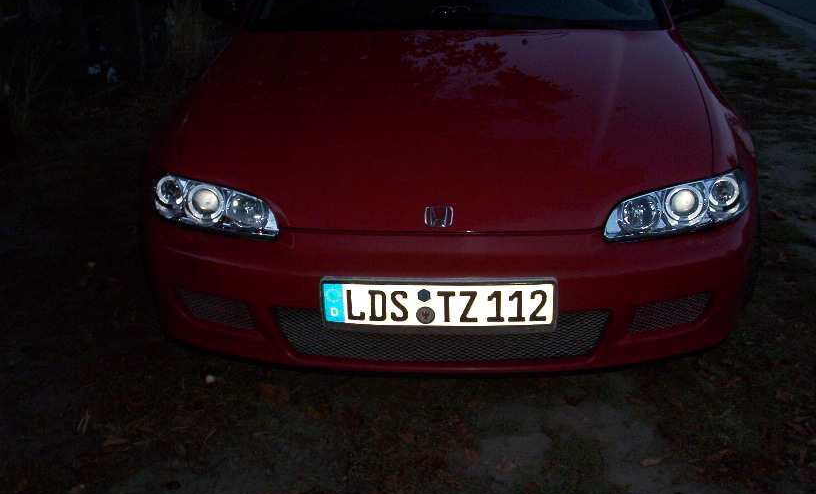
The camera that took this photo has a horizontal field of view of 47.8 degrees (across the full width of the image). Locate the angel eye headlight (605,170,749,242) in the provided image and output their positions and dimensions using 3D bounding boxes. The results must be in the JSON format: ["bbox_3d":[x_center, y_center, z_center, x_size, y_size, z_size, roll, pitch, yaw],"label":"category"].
[{"bbox_3d":[0.639,-0.105,2.166,0.385,0.125,0.280,0,22,5],"label":"angel eye headlight"}]

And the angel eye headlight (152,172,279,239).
[{"bbox_3d":[-0.478,-0.115,2.255,0.385,0.125,0.280,0,22,5],"label":"angel eye headlight"}]

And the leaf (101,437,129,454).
[{"bbox_3d":[-0.703,0.478,2.213,0.065,0.018,0.053,-13,24,-29],"label":"leaf"}]

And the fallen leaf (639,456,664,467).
[{"bbox_3d":[0.563,0.495,2.127,0.064,0.018,0.021,-11,23,-24],"label":"fallen leaf"}]

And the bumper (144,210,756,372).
[{"bbox_3d":[0.085,0.073,2.292,1.650,0.385,0.470,1,21,4],"label":"bumper"}]

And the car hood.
[{"bbox_3d":[0.109,-0.360,2.539,1.400,0.330,1.030,0,22,5],"label":"car hood"}]

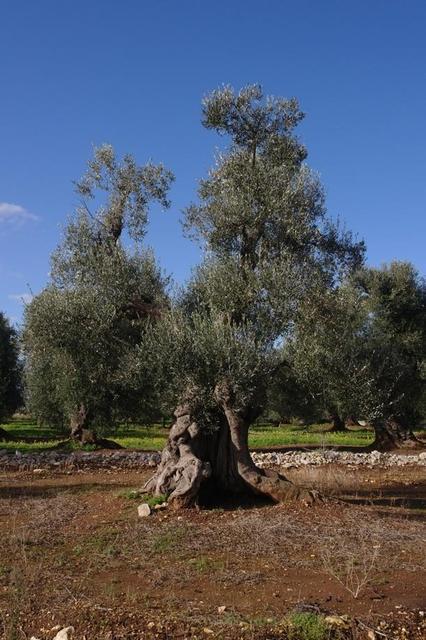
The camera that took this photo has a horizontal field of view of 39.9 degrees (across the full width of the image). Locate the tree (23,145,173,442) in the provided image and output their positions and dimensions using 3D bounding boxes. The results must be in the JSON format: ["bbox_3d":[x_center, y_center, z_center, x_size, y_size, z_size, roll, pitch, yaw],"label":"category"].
[{"bbox_3d":[-4.010,-1.046,20.357,5.208,10.659,4.900,0,-8,0],"label":"tree"}]

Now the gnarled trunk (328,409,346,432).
[{"bbox_3d":[6.909,5.575,32.537,0.999,1.313,0.950,0,-8,0],"label":"gnarled trunk"}]

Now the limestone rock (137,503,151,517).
[{"bbox_3d":[-1.018,2.777,8.592,0.205,0.198,0.200,0,-8,0],"label":"limestone rock"}]

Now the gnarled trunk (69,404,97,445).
[{"bbox_3d":[-4.385,3.508,19.701,0.941,1.324,0.900,0,-8,0],"label":"gnarled trunk"}]

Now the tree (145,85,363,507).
[{"bbox_3d":[0.754,-0.711,10.913,3.936,7.876,3.800,0,-8,0],"label":"tree"}]

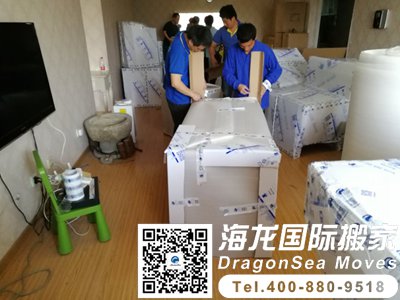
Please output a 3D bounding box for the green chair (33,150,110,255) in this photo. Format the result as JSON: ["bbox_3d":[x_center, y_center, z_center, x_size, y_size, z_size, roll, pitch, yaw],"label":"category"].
[{"bbox_3d":[-0.914,0.349,2.256,0.360,0.670,0.390,-14,26,-29],"label":"green chair"}]

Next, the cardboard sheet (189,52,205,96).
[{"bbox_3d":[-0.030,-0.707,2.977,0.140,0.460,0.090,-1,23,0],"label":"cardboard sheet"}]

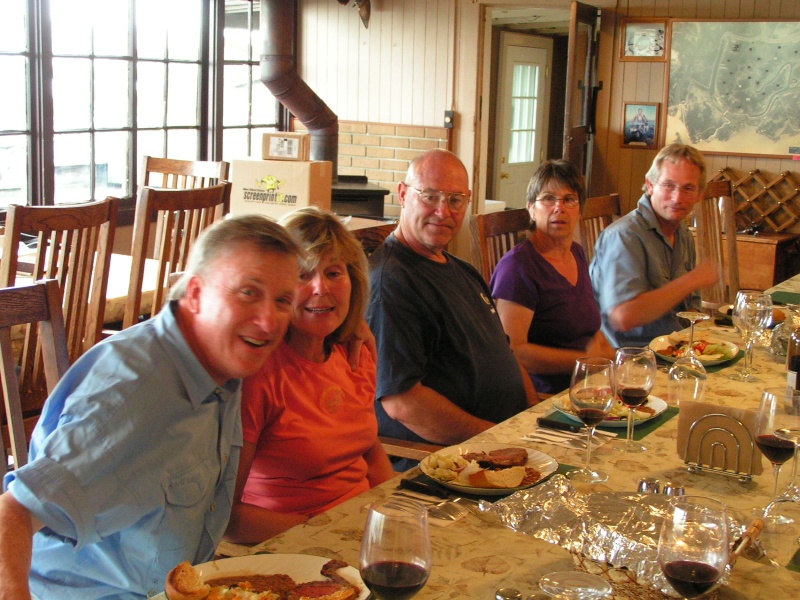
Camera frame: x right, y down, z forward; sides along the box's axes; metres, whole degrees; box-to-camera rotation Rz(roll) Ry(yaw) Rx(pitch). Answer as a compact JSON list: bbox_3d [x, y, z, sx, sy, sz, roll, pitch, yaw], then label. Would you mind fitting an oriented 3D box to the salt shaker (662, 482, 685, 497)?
[{"bbox_3d":[0.470,0.352,2.236,0.040,0.066,0.040,7,11,29],"label":"salt shaker"}]

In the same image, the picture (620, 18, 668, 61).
[{"bbox_3d":[1.359,-1.446,7.200,0.270,0.243,0.025,7,11,27],"label":"picture"}]

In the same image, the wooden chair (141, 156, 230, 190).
[{"bbox_3d":[-1.139,-0.081,5.866,0.460,1.090,0.540,8,11,31],"label":"wooden chair"}]

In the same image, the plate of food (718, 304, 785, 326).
[{"bbox_3d":[1.179,0.042,4.292,0.256,0.048,0.256,2,10,0],"label":"plate of food"}]

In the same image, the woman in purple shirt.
[{"bbox_3d":[0.611,0.225,3.898,0.470,1.260,0.680,-7,13,-42],"label":"woman in purple shirt"}]

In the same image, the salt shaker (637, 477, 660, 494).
[{"bbox_3d":[0.432,0.351,2.261,0.042,0.075,0.042,7,11,30],"label":"salt shaker"}]

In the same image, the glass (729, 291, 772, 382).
[{"bbox_3d":[0.902,0.094,3.355,0.088,0.222,0.088,7,11,29],"label":"glass"}]

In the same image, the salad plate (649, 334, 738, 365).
[{"bbox_3d":[0.831,0.140,3.665,0.258,0.044,0.258,2,10,0],"label":"salad plate"}]

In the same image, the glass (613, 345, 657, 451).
[{"bbox_3d":[0.489,0.208,2.708,0.090,0.211,0.090,7,11,30],"label":"glass"}]

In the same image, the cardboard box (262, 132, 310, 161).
[{"bbox_3d":[-0.593,-0.803,6.796,0.216,0.138,0.155,3,10,8],"label":"cardboard box"}]

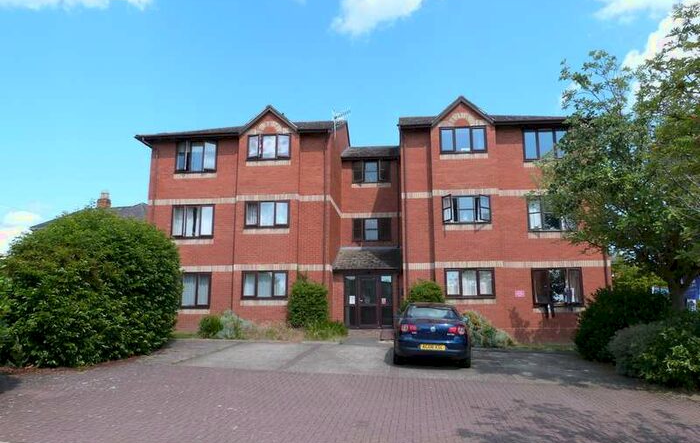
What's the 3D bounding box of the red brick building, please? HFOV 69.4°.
[{"bbox_3d":[0.962,0.135,22.736,18.000,9.950,9.000,-1,-11,7],"label":"red brick building"}]

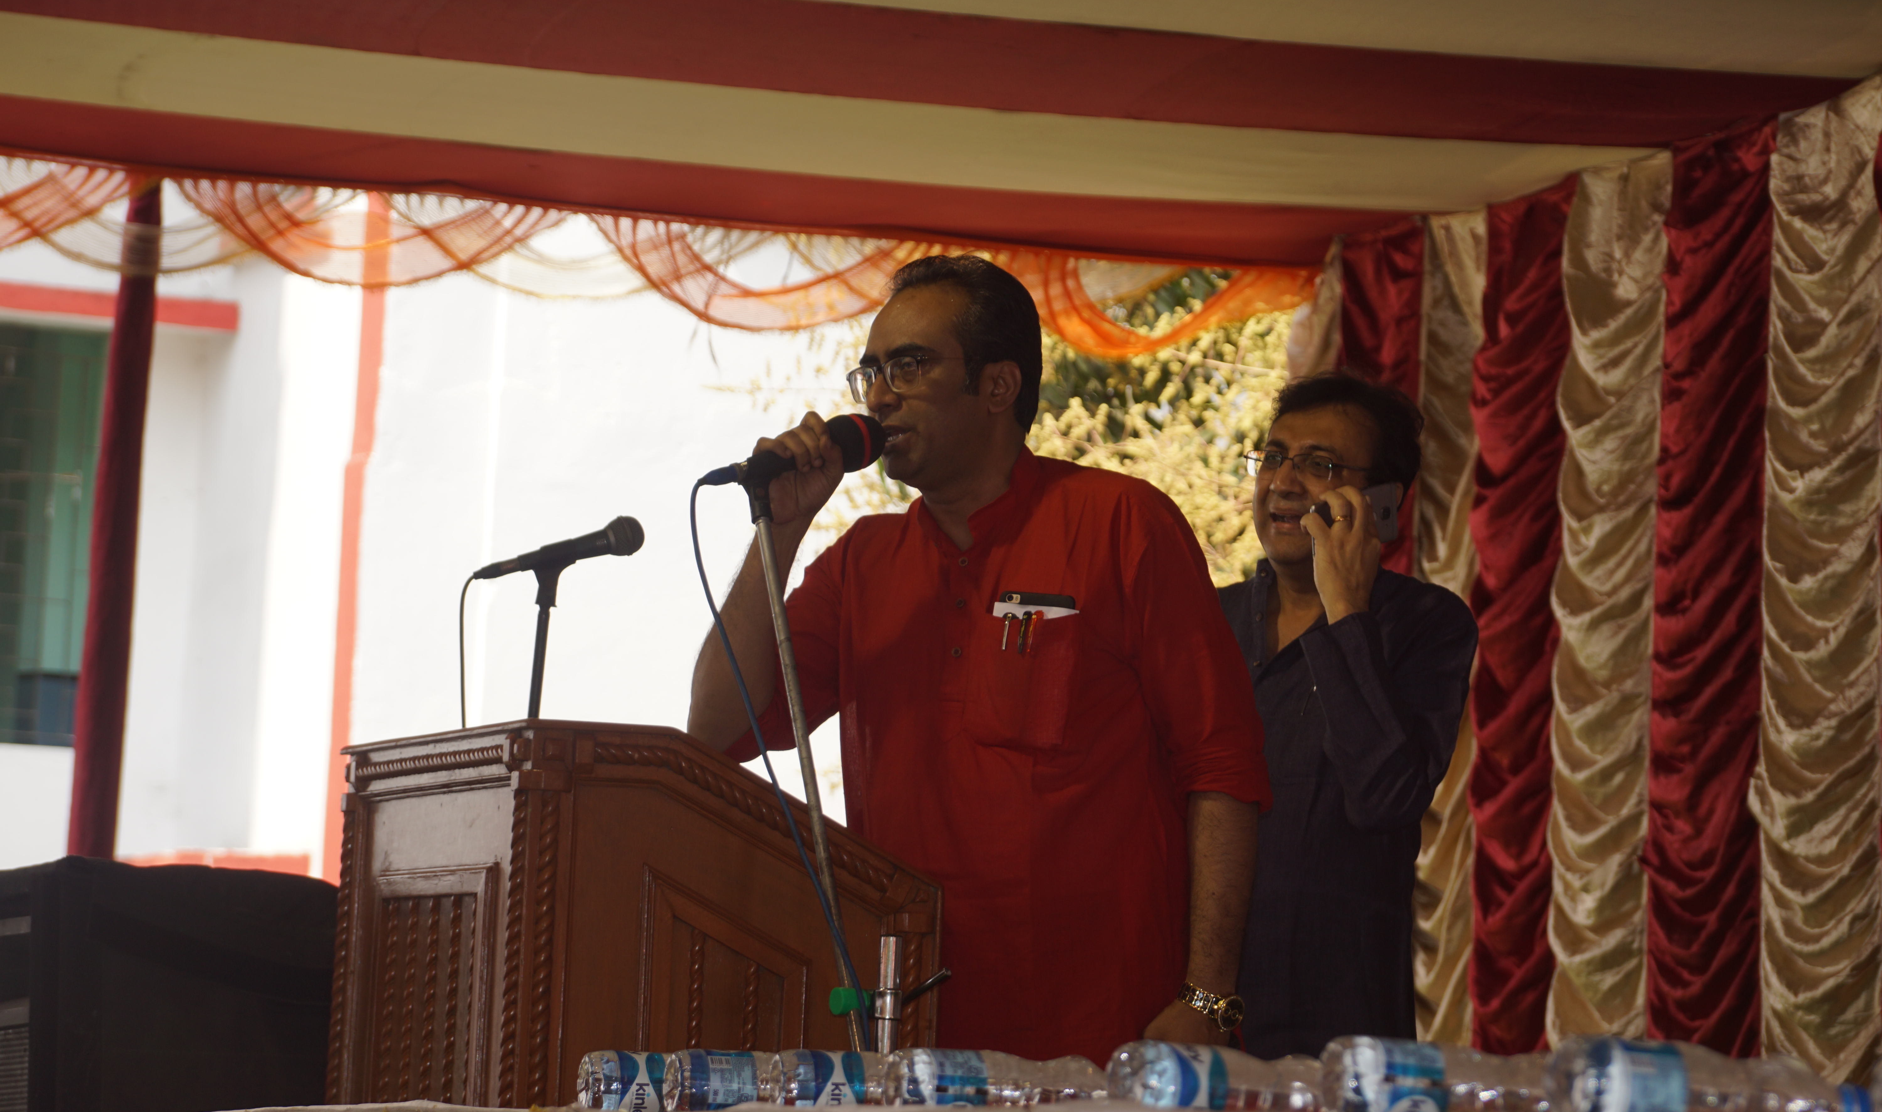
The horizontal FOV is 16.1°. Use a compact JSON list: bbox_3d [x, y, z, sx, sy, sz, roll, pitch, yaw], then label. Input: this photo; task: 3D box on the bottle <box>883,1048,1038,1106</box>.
[{"bbox_3d":[0.062,0.496,6.203,0.222,0.064,0.064,4,-5,-20],"label":"bottle"}]

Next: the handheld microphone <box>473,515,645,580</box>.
[{"bbox_3d":[-0.440,-0.004,7.650,0.205,0.048,0.048,-14,0,-18],"label":"handheld microphone"}]

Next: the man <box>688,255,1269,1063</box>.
[{"bbox_3d":[0.030,0.526,7.126,0.580,1.710,0.430,-1,-6,32],"label":"man"}]

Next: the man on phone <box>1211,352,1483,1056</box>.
[{"bbox_3d":[0.425,0.622,8.076,0.540,1.700,0.380,-1,-6,28],"label":"man on phone"}]

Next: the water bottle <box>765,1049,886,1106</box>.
[{"bbox_3d":[-0.053,0.518,6.480,0.222,0.064,0.064,4,-5,-20],"label":"water bottle"}]

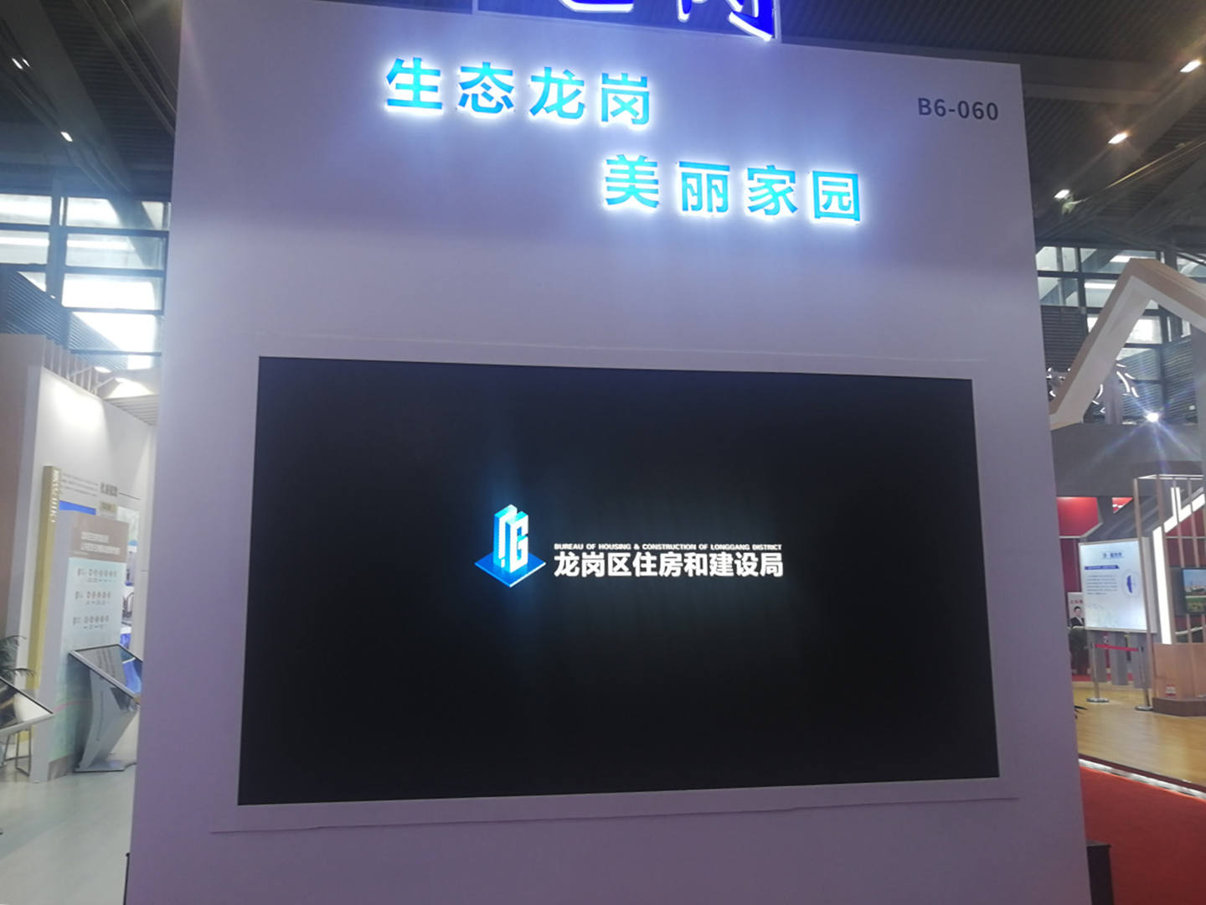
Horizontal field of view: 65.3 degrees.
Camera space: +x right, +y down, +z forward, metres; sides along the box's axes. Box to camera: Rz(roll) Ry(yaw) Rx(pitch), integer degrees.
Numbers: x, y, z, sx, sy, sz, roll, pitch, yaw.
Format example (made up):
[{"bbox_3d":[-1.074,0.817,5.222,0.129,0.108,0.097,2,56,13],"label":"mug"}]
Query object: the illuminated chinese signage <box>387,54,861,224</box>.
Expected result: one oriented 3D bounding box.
[{"bbox_3d":[0.129,-1.400,4.188,2.154,0.639,0.060,1,-8,-9],"label":"illuminated chinese signage"}]

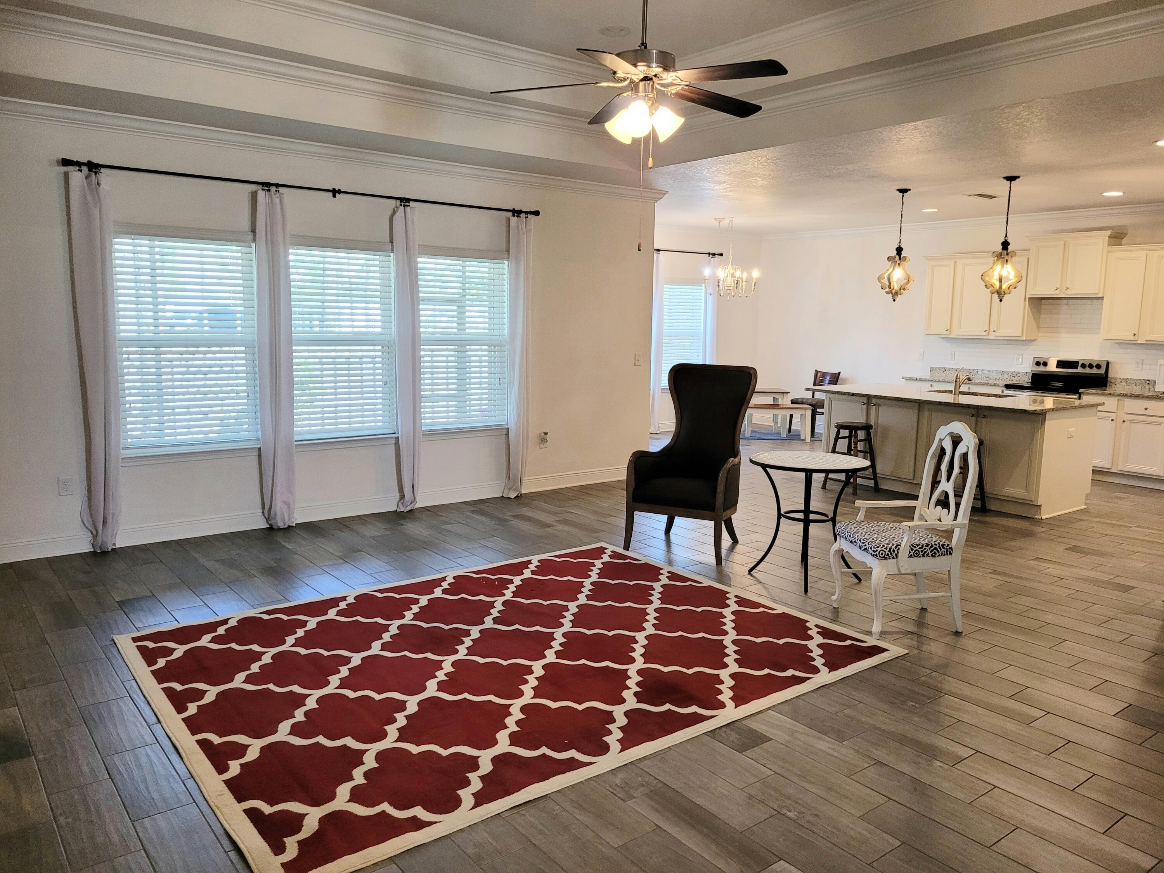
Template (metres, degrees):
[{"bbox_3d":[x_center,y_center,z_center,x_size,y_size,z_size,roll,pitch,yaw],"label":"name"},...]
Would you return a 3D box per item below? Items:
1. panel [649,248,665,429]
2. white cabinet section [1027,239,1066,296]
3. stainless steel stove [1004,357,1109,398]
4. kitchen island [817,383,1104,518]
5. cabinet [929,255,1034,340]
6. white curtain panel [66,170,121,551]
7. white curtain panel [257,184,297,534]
[{"bbox_3d":[1.003,-1.211,11.739,0.210,2.420,0.100,-5,9,-38],"label":"panel"},{"bbox_3d":[5.191,-1.839,9.566,0.335,0.636,0.399,-5,10,-38],"label":"white cabinet section"},{"bbox_3d":[5.014,-0.218,9.324,0.700,1.205,0.760,-5,10,-38],"label":"stainless steel stove"},{"bbox_3d":[3.283,0.078,7.941,1.360,0.914,2.150,-5,10,-38],"label":"kitchen island"},{"bbox_3d":[4.648,-1.620,10.155,0.340,0.960,1.190,-5,9,-38],"label":"cabinet"},{"bbox_3d":[-2.989,-0.427,5.395,0.265,2.325,0.130,-5,10,-38],"label":"white curtain panel"},{"bbox_3d":[-2.122,-0.499,6.068,0.240,2.325,0.130,-5,10,-38],"label":"white curtain panel"}]

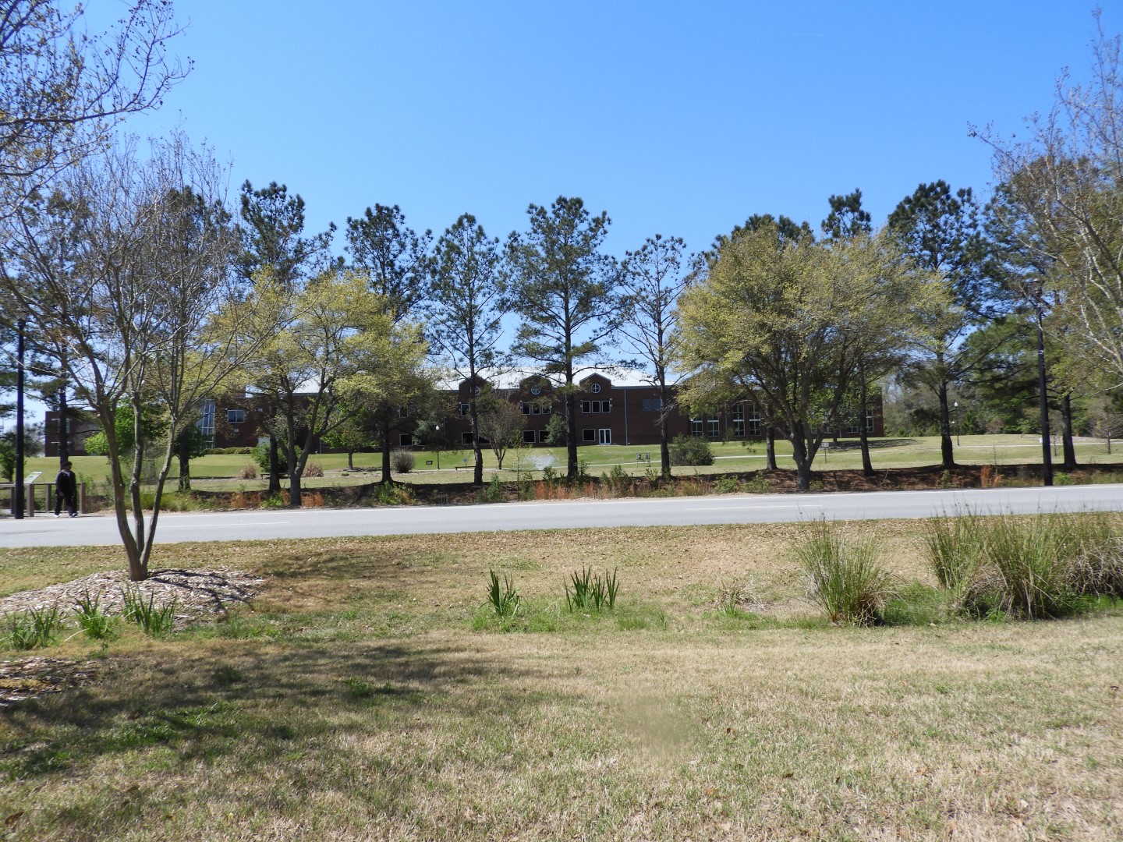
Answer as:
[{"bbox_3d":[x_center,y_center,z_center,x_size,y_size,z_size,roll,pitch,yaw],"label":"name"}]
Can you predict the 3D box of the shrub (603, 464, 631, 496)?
[{"bbox_3d":[1.918,2.023,26.800,0.970,1.120,0.880,-1,-3,0],"label":"shrub"}]

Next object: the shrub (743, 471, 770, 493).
[{"bbox_3d":[6.604,2.082,26.400,0.870,0.740,0.780,-1,-3,0],"label":"shrub"}]

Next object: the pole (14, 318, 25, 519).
[{"bbox_3d":[-16.672,-0.122,24.000,0.300,6.350,0.300,-1,-3,0],"label":"pole"}]

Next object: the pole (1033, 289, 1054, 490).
[{"bbox_3d":[15.059,-1.027,24.300,0.300,6.250,0.300,-1,-3,0],"label":"pole"}]

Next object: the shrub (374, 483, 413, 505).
[{"bbox_3d":[-5.545,2.403,25.700,1.270,0.800,1.000,-1,-3,0],"label":"shrub"}]

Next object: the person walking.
[{"bbox_3d":[-15.393,2.127,24.200,0.580,1.750,0.520,-2,-3,17],"label":"person walking"}]

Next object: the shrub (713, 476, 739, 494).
[{"bbox_3d":[5.577,2.171,26.400,0.900,0.580,0.800,-1,-3,0],"label":"shrub"}]

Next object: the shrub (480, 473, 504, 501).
[{"bbox_3d":[-2.297,2.195,25.800,0.780,1.000,0.740,-1,-3,0],"label":"shrub"}]

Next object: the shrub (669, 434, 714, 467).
[{"bbox_3d":[9.672,2.157,58.000,3.400,2.350,2.900,-1,-3,0],"label":"shrub"}]

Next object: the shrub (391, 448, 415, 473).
[{"bbox_3d":[-11.796,2.941,58.000,1.720,1.780,1.650,-1,-3,0],"label":"shrub"}]

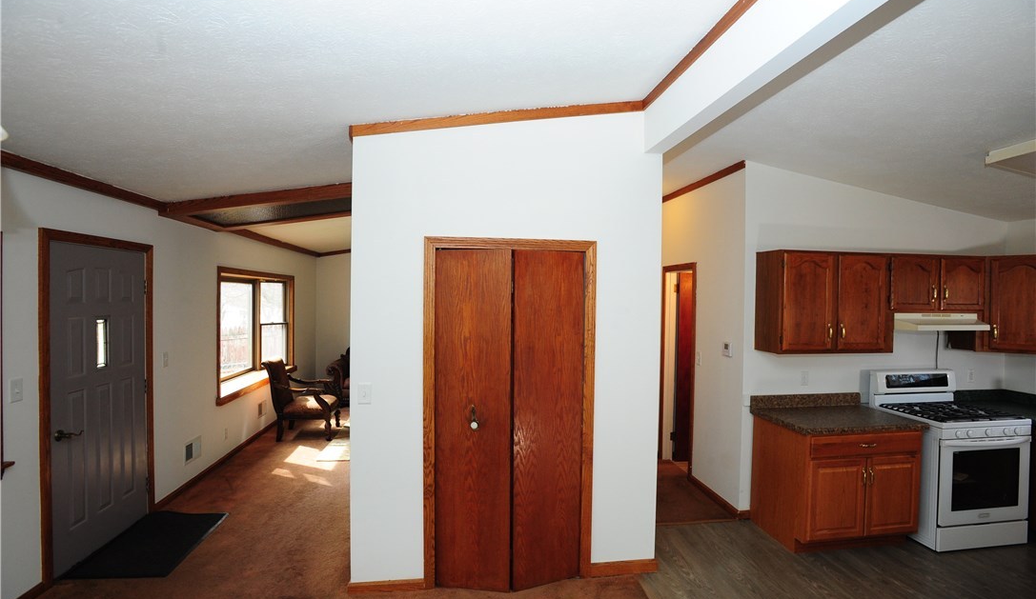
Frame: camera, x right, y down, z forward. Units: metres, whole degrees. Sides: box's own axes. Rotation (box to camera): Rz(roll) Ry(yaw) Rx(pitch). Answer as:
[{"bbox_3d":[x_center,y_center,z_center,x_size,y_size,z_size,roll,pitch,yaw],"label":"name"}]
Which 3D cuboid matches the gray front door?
[{"bbox_3d":[-2.862,0.673,3.373,0.045,2.050,0.921,0,1,-8],"label":"gray front door"}]

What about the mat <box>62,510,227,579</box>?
[{"bbox_3d":[-2.544,1.698,3.449,0.616,0.012,0.905,0,1,-8],"label":"mat"}]

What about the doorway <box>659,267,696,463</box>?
[{"bbox_3d":[1.689,0.689,5.076,0.120,2.083,0.780,0,1,-7],"label":"doorway"}]

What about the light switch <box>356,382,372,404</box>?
[{"bbox_3d":[-0.898,0.551,2.865,0.078,0.124,0.012,0,1,-7],"label":"light switch"}]

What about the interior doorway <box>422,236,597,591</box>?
[{"bbox_3d":[-0.043,0.686,3.016,1.046,2.101,0.120,0,1,-8],"label":"interior doorway"}]

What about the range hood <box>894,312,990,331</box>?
[{"bbox_3d":[3.180,0.167,3.799,0.710,0.125,0.485,0,1,-7],"label":"range hood"}]

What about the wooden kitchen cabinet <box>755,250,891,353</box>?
[{"bbox_3d":[2.353,0.022,3.774,0.920,0.760,0.335,0,1,-7],"label":"wooden kitchen cabinet"}]

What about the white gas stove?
[{"bbox_3d":[3.297,1.188,3.777,0.761,1.179,0.658,0,1,-8],"label":"white gas stove"}]

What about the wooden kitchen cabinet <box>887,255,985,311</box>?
[{"bbox_3d":[3.186,-0.121,3.872,0.755,0.440,0.335,0,1,-7],"label":"wooden kitchen cabinet"}]

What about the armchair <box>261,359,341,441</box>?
[{"bbox_3d":[-2.623,1.181,6.062,0.830,0.995,0.670,0,1,-7],"label":"armchair"}]

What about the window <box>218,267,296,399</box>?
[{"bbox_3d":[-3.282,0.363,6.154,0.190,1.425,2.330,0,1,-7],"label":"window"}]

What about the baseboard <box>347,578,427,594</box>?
[{"bbox_3d":[-0.771,1.700,2.895,0.447,0.066,0.017,0,1,-7],"label":"baseboard"}]

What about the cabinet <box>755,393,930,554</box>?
[{"bbox_3d":[2.360,1.273,3.660,0.935,0.996,0.618,0,1,-8],"label":"cabinet"}]

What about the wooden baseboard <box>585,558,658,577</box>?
[{"bbox_3d":[0.689,1.699,3.100,0.440,0.085,0.015,0,1,-8],"label":"wooden baseboard"}]

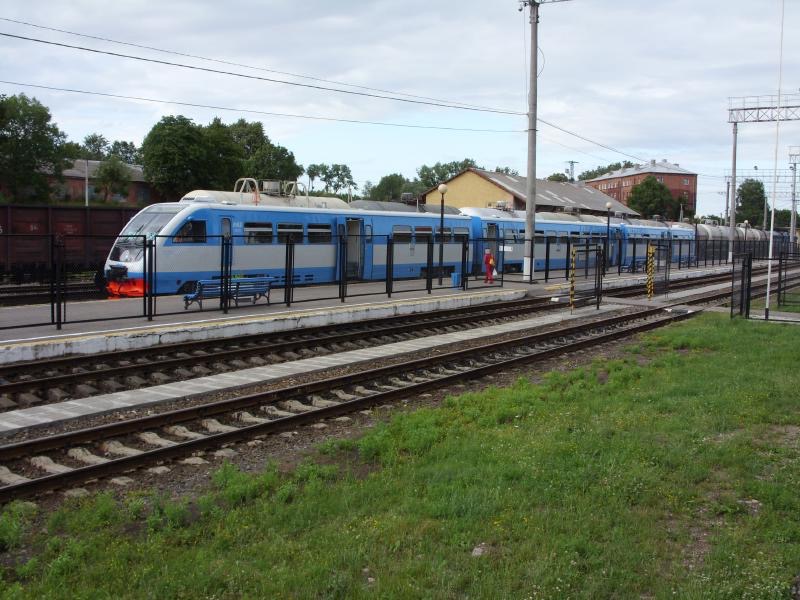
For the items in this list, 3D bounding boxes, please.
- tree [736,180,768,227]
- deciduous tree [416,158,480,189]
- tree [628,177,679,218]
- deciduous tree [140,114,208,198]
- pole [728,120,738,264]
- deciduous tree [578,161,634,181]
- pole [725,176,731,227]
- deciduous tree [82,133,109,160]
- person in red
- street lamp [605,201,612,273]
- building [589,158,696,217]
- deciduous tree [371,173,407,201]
[{"bbox_3d":[72.100,-17.405,180.594,6.960,15.050,6.500,1,5,0],"label":"tree"},{"bbox_3d":[7.477,-15.053,138.569,10.060,14.410,8.500,1,5,0],"label":"deciduous tree"},{"bbox_3d":[48.352,-16.527,168.563,10.330,14.250,9.500,1,5,0],"label":"tree"},{"bbox_3d":[-19.125,-9.475,74.488,6.030,12.350,6.000,1,5,0],"label":"deciduous tree"},{"bbox_3d":[32.260,-10.405,85.000,0.450,13.500,0.450,4,5,33],"label":"pole"},{"bbox_3d":[64.402,-30.673,276.031,17.540,26.110,13.000,1,5,0],"label":"deciduous tree"},{"bbox_3d":[63.353,-16.305,170.556,0.500,14.090,0.500,4,5,33],"label":"pole"},{"bbox_3d":[-36.546,-13.081,105.551,4.110,13.940,4.000,1,5,0],"label":"deciduous tree"},{"bbox_3d":[4.206,-1.587,41.600,0.550,1.690,0.420,2,5,9],"label":"person in red"},{"bbox_3d":[13.723,-4.179,57.800,0.420,4.700,0.420,4,5,33],"label":"street lamp"},{"bbox_3d":[63.194,-25.231,235.372,12.200,20.030,53.000,1,5,-5],"label":"building"},{"bbox_3d":[-1.611,-11.451,115.416,4.710,10.530,4.700,1,5,0],"label":"deciduous tree"}]

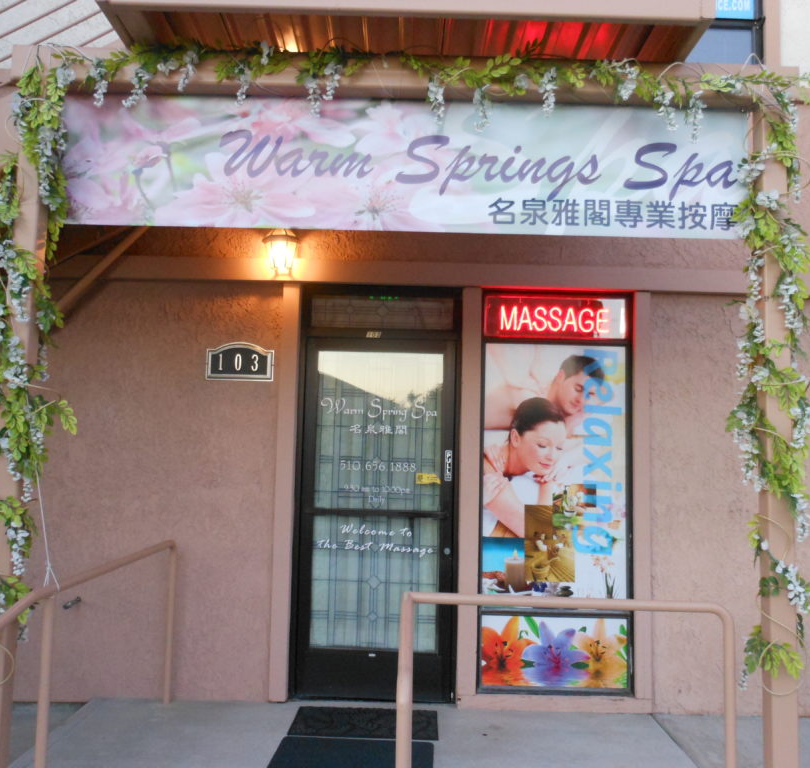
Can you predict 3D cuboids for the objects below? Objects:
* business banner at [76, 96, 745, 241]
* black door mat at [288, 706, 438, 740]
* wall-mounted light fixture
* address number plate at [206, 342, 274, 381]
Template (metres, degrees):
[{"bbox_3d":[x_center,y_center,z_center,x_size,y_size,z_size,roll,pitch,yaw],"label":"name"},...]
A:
[{"bbox_3d":[0.011,-0.974,3.679,3.050,0.605,0.012,2,-5,0],"label":"business banner"},{"bbox_3d":[-0.209,1.827,4.477,0.775,0.012,0.470,2,-5,0],"label":"black door mat"},{"bbox_3d":[-0.727,-0.807,4.897,0.225,0.370,0.260,2,-5,0],"label":"wall-mounted light fixture"},{"bbox_3d":[-0.983,-0.134,4.948,0.400,0.230,0.025,2,-5,0],"label":"address number plate"}]

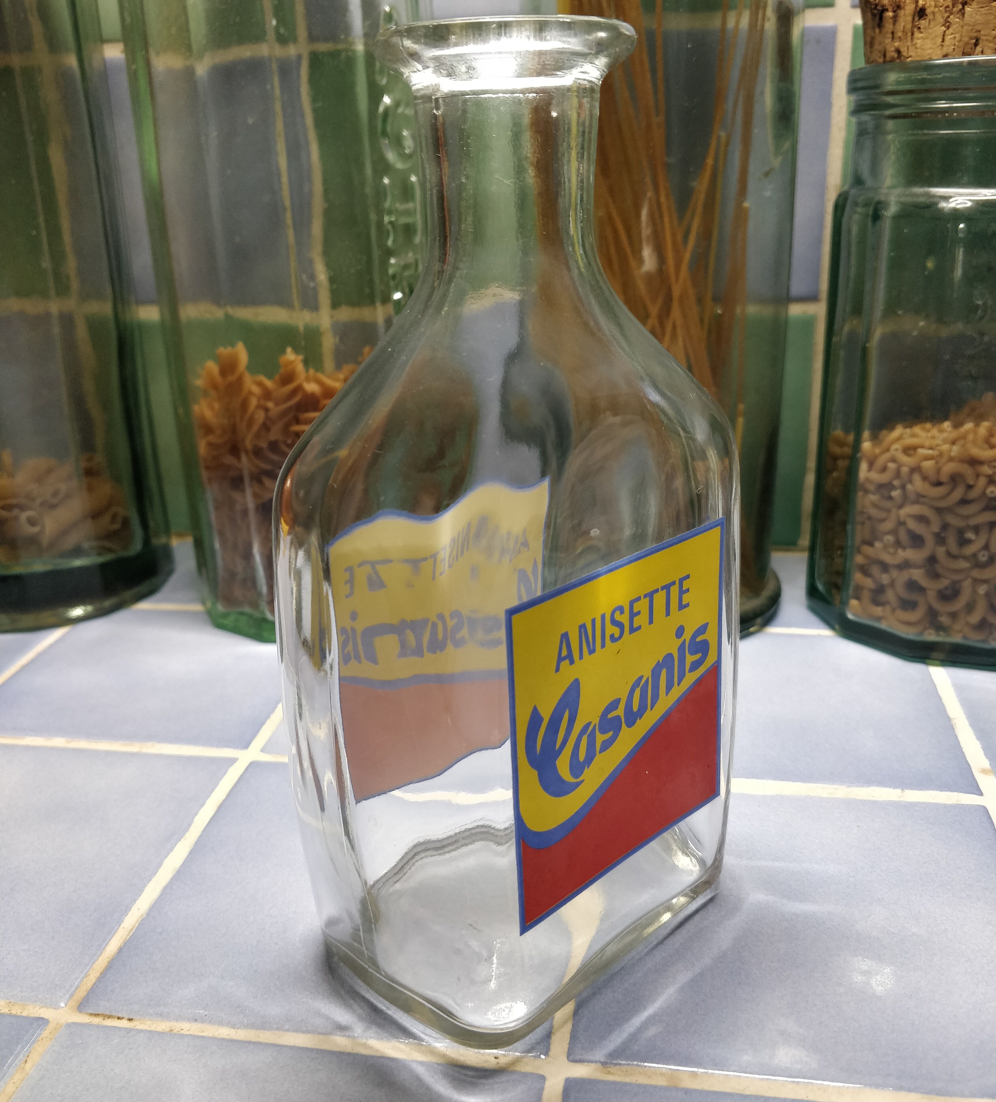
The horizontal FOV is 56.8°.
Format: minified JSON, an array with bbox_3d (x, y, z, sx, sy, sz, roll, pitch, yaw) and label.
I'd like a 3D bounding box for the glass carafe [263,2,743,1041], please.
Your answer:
[{"bbox_3d":[0.004,-0.006,0.210,0.100,0.194,0.074,-19,27,-38],"label":"glass carafe"}]

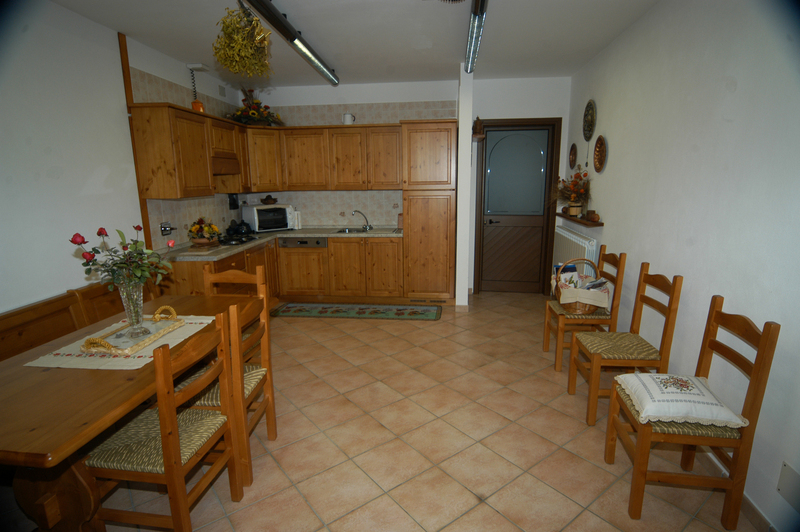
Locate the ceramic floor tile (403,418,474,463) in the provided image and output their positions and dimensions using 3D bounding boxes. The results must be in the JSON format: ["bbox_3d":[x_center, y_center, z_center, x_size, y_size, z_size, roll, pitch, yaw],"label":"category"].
[{"bbox_3d":[0.208,0.961,2.209,0.303,0.010,0.303,-9,14,-37],"label":"ceramic floor tile"}]

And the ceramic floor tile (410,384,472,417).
[{"bbox_3d":[0.264,0.879,2.628,0.303,0.010,0.303,-9,14,-37],"label":"ceramic floor tile"}]

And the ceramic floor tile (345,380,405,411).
[{"bbox_3d":[-0.184,0.922,2.830,0.326,0.010,0.326,-9,13,-37],"label":"ceramic floor tile"}]

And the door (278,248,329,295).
[{"bbox_3d":[-1.175,0.067,4.859,0.611,0.580,0.022,1,11,7],"label":"door"}]

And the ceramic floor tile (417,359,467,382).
[{"bbox_3d":[0.332,0.847,3.225,0.326,0.010,0.326,-9,13,-37],"label":"ceramic floor tile"}]

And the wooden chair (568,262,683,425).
[{"bbox_3d":[1.321,0.460,2.398,0.430,0.870,0.410,1,11,6],"label":"wooden chair"}]

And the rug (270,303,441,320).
[{"bbox_3d":[-0.479,0.508,4.552,1.860,0.012,0.520,1,11,6],"label":"rug"}]

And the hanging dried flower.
[{"bbox_3d":[-0.917,-1.309,2.320,0.335,0.380,0.320,-1,11,0],"label":"hanging dried flower"}]

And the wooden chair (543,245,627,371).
[{"bbox_3d":[1.457,0.330,3.209,0.453,0.930,0.428,1,11,7],"label":"wooden chair"}]

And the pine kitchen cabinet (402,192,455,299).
[{"bbox_3d":[0.333,-0.237,4.598,0.599,1.241,0.022,1,11,7],"label":"pine kitchen cabinet"}]

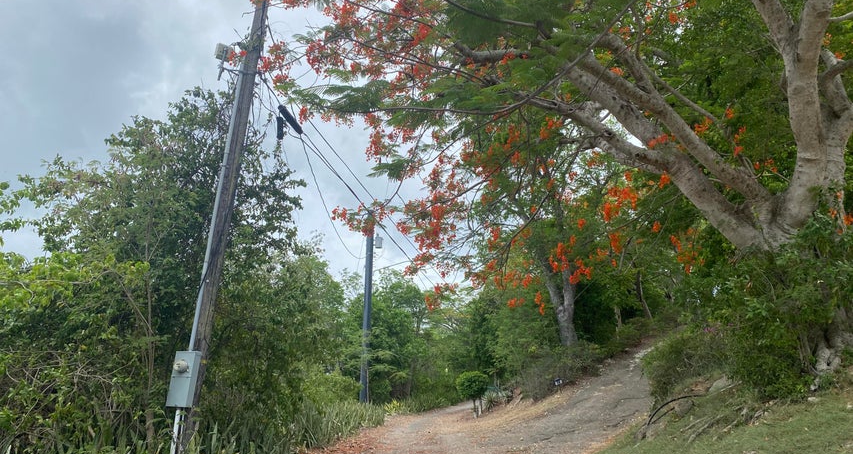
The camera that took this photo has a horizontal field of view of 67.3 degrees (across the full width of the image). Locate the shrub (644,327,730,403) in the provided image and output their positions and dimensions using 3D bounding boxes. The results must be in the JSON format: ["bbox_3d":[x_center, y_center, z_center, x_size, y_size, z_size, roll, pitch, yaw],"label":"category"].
[{"bbox_3d":[4.931,2.618,12.200,1.650,1.450,1.600,1,-11,0],"label":"shrub"}]

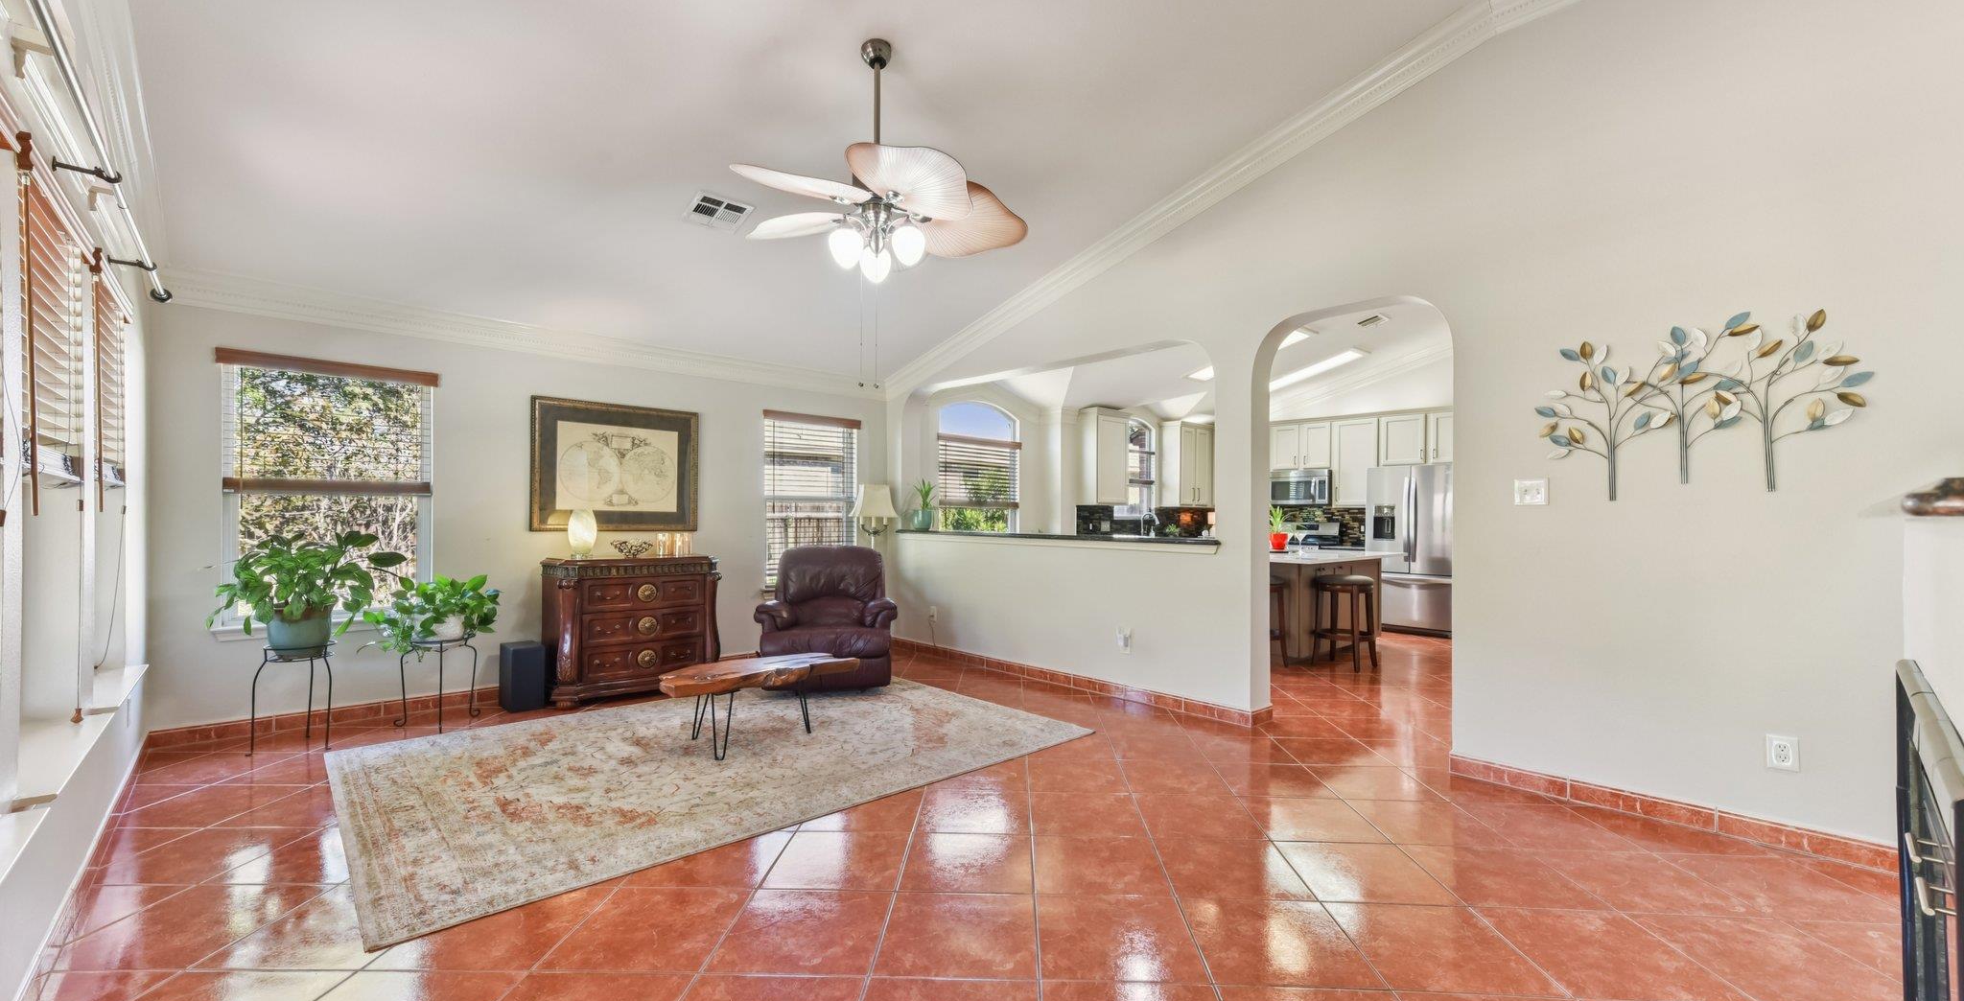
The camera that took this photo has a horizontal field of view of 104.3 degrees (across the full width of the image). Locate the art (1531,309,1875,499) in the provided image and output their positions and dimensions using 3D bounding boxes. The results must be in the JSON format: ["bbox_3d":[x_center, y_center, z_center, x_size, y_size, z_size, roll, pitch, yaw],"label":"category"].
[{"bbox_3d":[2.858,-0.369,3.104,0.045,0.730,1.000,1,-1,-44],"label":"art"}]

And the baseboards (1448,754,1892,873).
[{"bbox_3d":[2.723,1.269,3.169,0.018,0.092,1.381,1,-1,-43],"label":"baseboards"}]

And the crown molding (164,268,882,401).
[{"bbox_3d":[-2.551,-1.059,5.477,4.620,0.165,0.100,1,-1,-44],"label":"crown molding"}]

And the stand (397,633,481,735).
[{"bbox_3d":[-3.147,1.054,4.445,0.363,0.509,0.363,1,-1,-43],"label":"stand"}]

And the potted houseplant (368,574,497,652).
[{"bbox_3d":[-3.191,0.653,4.450,0.595,0.454,0.544,1,-1,-43],"label":"potted houseplant"}]

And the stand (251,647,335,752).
[{"bbox_3d":[-3.621,1.034,4.016,0.333,0.529,0.358,1,-1,-43],"label":"stand"}]

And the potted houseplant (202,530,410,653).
[{"bbox_3d":[-3.584,0.493,4.062,0.746,0.665,0.655,1,-1,-43],"label":"potted houseplant"}]

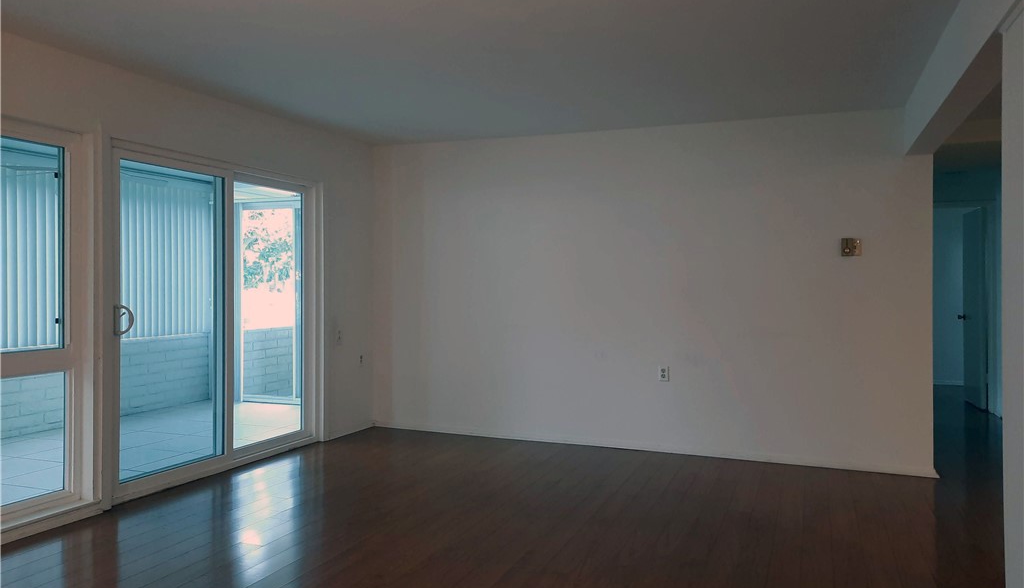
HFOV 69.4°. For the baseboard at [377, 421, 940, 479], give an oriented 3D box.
[{"bbox_3d":[0.804,1.156,5.670,4.322,0.060,0.025,1,1,22],"label":"baseboard"}]

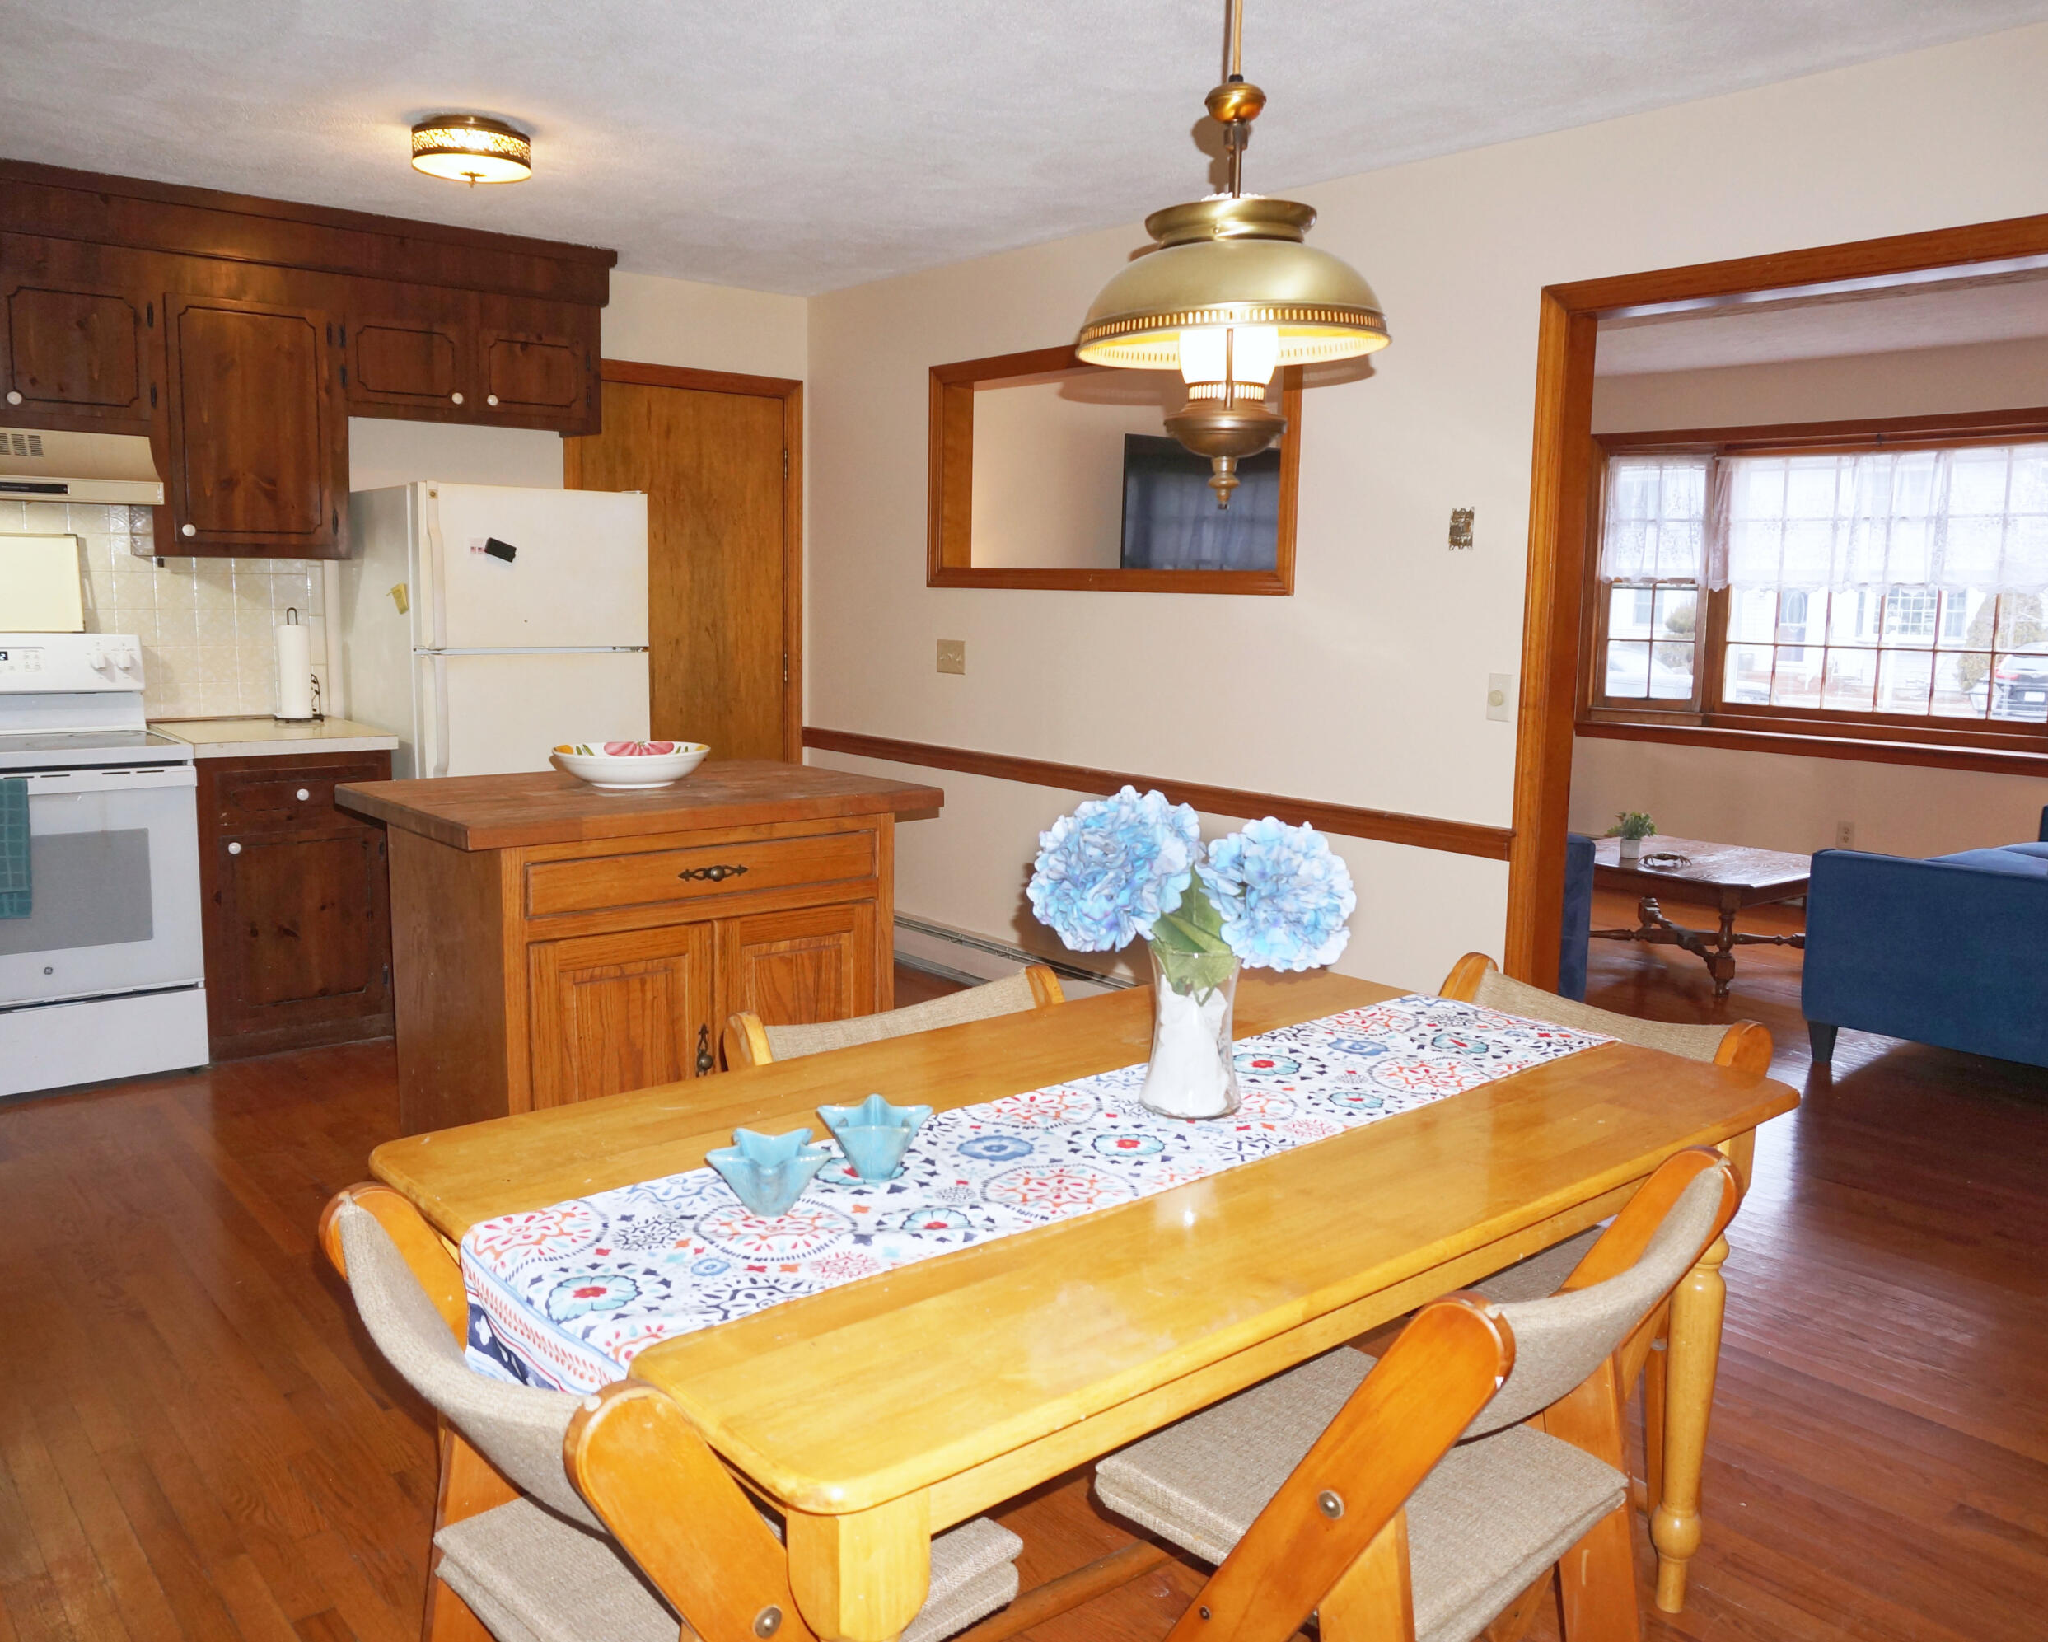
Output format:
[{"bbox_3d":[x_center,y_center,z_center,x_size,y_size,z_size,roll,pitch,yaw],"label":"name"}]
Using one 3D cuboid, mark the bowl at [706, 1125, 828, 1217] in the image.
[{"bbox_3d":[-0.257,0.361,1.665,0.125,0.062,0.122,0,8,-6],"label":"bowl"}]

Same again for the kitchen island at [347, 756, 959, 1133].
[{"bbox_3d":[-0.871,0.376,3.791,1.105,0.914,0.785,-6,11,-40],"label":"kitchen island"}]

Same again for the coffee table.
[{"bbox_3d":[2.573,0.353,6.308,0.880,0.420,0.880,-5,10,-39],"label":"coffee table"}]

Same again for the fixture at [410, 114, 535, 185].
[{"bbox_3d":[-1.315,-1.584,3.919,0.276,0.138,0.276,-6,11,-40],"label":"fixture"}]

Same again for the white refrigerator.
[{"bbox_3d":[-1.671,-0.219,5.265,0.722,1.650,0.690,-6,11,-40],"label":"white refrigerator"}]

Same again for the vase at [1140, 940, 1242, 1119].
[{"bbox_3d":[0.210,0.255,2.037,0.122,0.197,0.122,2,8,6],"label":"vase"}]

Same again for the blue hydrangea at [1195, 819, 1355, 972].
[{"bbox_3d":[0.307,0.090,2.010,0.193,0.182,0.180,2,8,9],"label":"blue hydrangea"}]

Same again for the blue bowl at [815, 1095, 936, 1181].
[{"bbox_3d":[-0.159,0.351,1.780,0.124,0.069,0.119,0,8,-5],"label":"blue bowl"}]

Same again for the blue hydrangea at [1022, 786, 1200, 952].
[{"bbox_3d":[0.109,0.060,2.020,0.210,0.200,0.200,0,8,-6],"label":"blue hydrangea"}]

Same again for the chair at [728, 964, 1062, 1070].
[{"bbox_3d":[-0.039,0.669,2.319,0.530,0.785,0.580,-5,10,-38],"label":"chair"}]

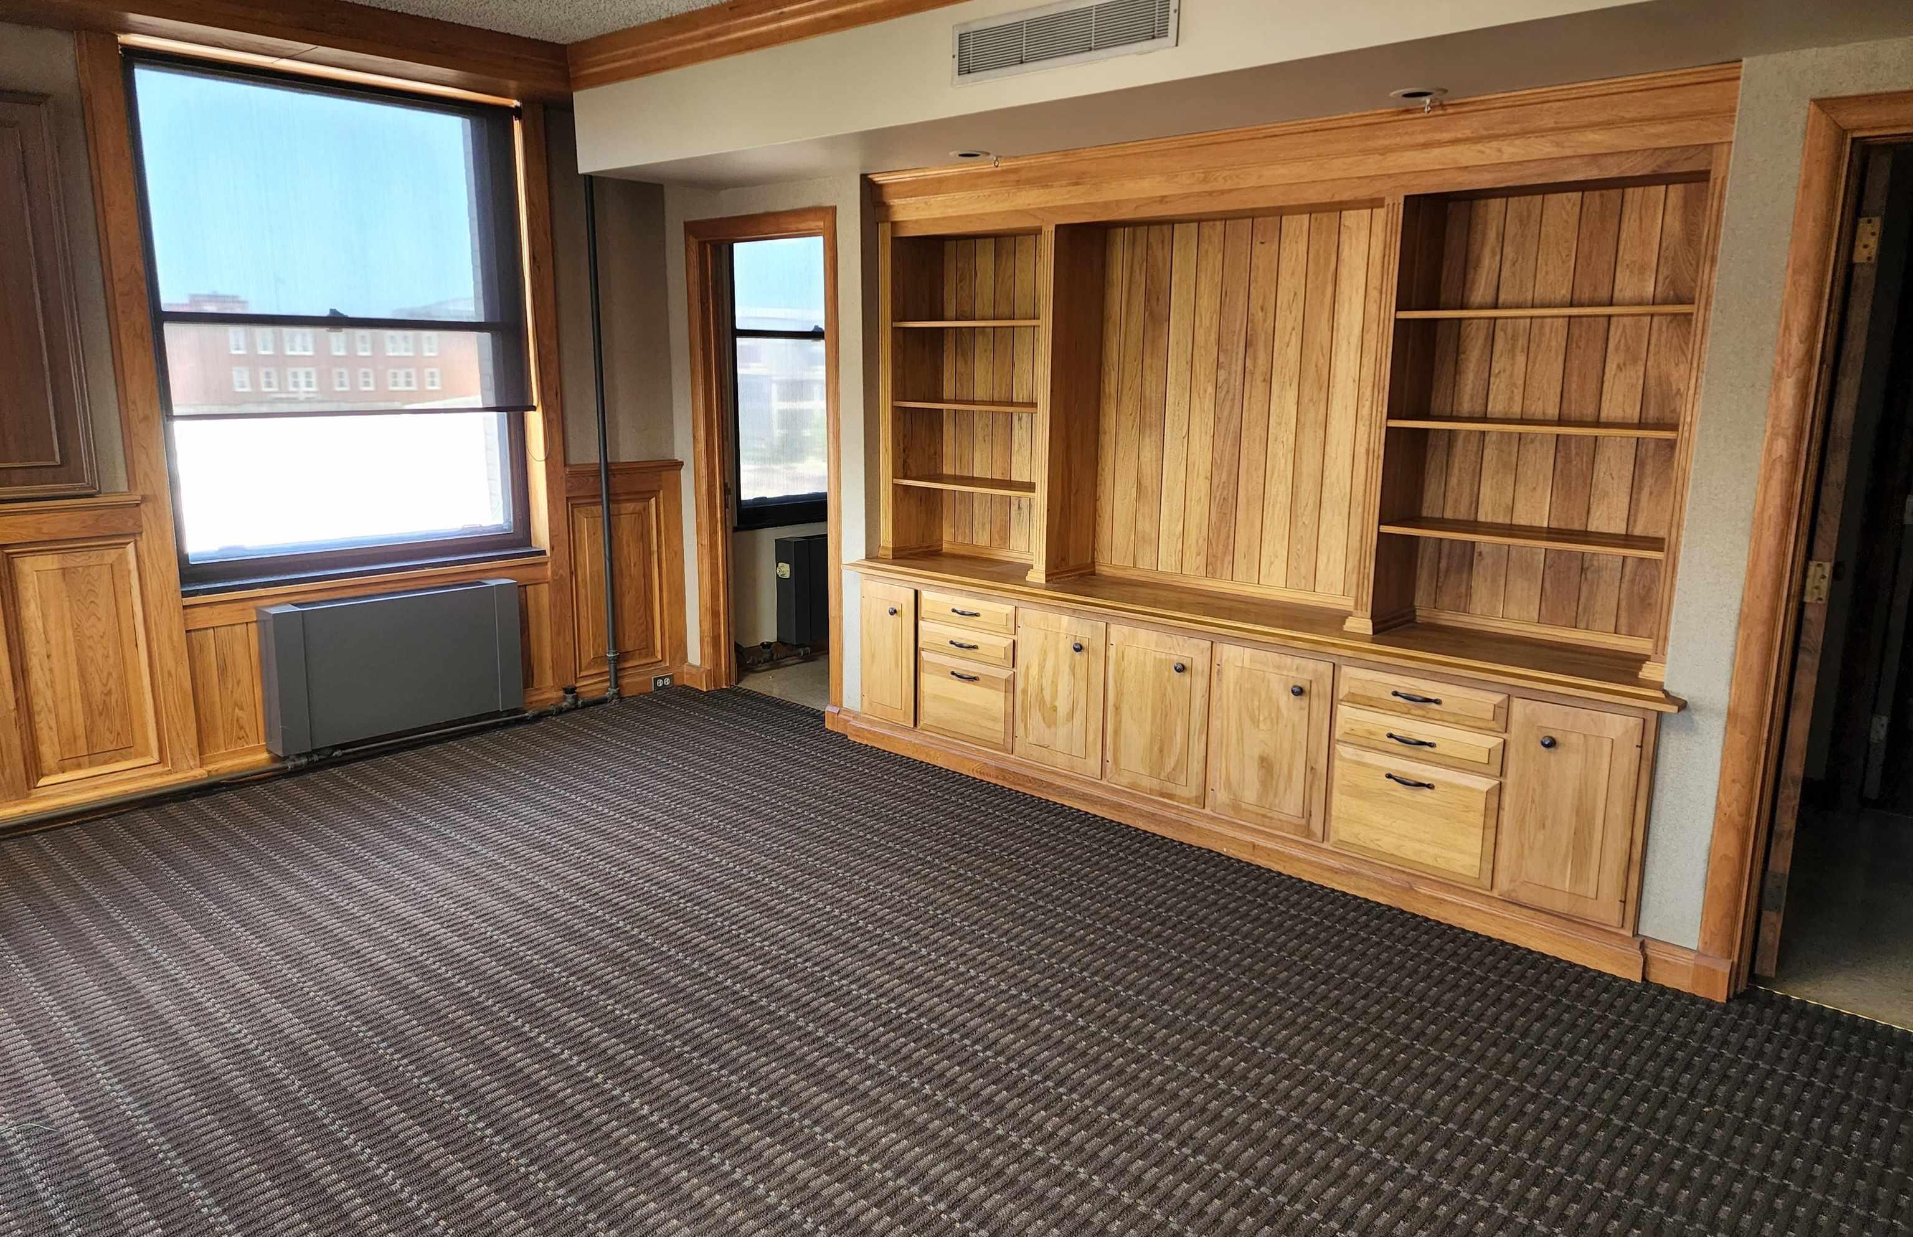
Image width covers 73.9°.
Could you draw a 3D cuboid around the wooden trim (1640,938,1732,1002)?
[{"bbox_3d":[1.856,0.889,3.231,0.200,0.112,0.030,11,16,41],"label":"wooden trim"}]

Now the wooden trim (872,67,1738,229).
[{"bbox_3d":[0.728,-1.360,3.871,2.878,0.223,0.090,11,16,42],"label":"wooden trim"}]

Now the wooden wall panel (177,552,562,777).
[{"bbox_3d":[-2.237,0.159,5.042,0.050,0.690,1.435,11,16,41],"label":"wooden wall panel"}]

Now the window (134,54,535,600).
[{"bbox_3d":[-2.296,-1.082,4.850,0.120,1.786,1.393,11,16,41],"label":"window"}]

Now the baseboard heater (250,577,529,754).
[{"bbox_3d":[-2.188,0.167,4.985,0.164,0.533,0.940,11,16,42],"label":"baseboard heater"}]

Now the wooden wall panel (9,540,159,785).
[{"bbox_3d":[-2.935,0.145,4.284,0.035,0.789,0.351,11,16,42],"label":"wooden wall panel"}]

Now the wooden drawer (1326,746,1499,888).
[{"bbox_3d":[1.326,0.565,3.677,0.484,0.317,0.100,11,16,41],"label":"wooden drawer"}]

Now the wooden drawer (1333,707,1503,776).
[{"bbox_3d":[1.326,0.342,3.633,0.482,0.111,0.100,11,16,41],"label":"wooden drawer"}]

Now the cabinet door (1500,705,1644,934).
[{"bbox_3d":[1.617,0.508,3.355,0.319,0.563,0.025,11,16,42],"label":"cabinet door"}]

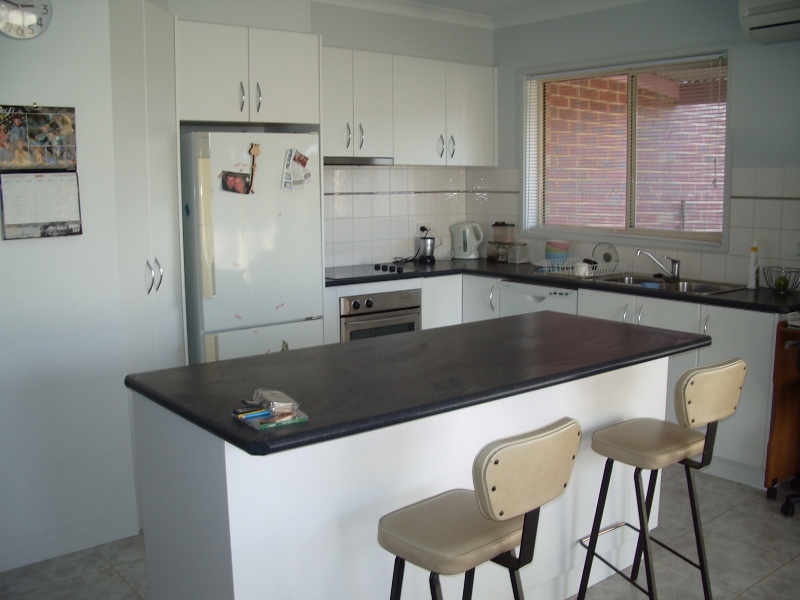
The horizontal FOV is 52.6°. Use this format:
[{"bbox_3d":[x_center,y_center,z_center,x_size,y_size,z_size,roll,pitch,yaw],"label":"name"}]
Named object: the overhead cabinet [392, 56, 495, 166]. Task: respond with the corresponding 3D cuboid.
[{"bbox_3d":[0.237,-1.243,5.440,0.918,0.674,0.286,-7,11,-39],"label":"overhead cabinet"}]

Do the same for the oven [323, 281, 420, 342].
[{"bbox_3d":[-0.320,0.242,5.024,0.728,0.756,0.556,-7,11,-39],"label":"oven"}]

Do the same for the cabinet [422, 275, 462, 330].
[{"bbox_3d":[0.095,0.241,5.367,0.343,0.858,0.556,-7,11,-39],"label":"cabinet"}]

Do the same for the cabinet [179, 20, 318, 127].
[{"bbox_3d":[-0.923,-1.169,4.308,0.821,0.470,0.566,-7,11,-39],"label":"cabinet"}]

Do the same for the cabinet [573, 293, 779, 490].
[{"bbox_3d":[1.567,0.399,4.296,0.566,0.858,1.127,-7,11,-39],"label":"cabinet"}]

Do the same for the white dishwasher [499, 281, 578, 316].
[{"bbox_3d":[1.019,0.285,4.957,0.566,0.827,0.605,-7,11,-39],"label":"white dishwasher"}]

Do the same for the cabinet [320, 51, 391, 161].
[{"bbox_3d":[-0.357,-1.190,4.956,0.617,0.630,0.286,-7,11,-39],"label":"cabinet"}]

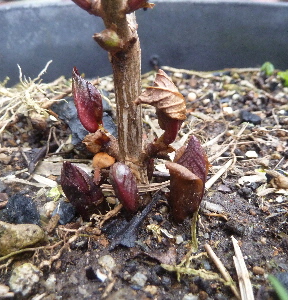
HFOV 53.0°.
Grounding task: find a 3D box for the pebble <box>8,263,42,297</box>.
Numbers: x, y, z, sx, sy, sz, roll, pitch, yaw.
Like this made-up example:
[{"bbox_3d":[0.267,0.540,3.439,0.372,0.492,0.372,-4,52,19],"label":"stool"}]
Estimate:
[{"bbox_3d":[-0.045,0.049,0.110,0.013,0.011,0.013,0,30,0],"label":"pebble"}]

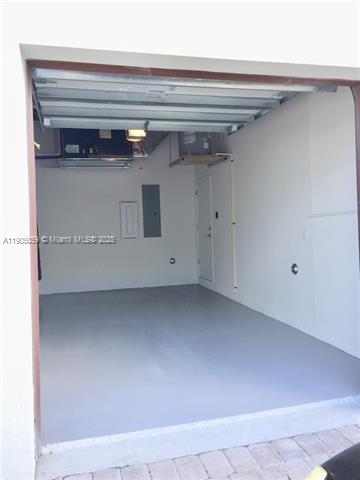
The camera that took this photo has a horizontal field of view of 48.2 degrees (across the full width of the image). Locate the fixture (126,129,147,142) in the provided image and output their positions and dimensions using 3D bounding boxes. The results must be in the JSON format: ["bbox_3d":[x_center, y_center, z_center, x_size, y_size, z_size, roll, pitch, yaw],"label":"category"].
[{"bbox_3d":[-0.625,-1.533,5.740,0.270,0.170,0.220,-2,2,-14],"label":"fixture"}]

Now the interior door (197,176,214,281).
[{"bbox_3d":[0.518,-0.208,8.388,0.070,2.050,0.900,-2,2,-14],"label":"interior door"}]

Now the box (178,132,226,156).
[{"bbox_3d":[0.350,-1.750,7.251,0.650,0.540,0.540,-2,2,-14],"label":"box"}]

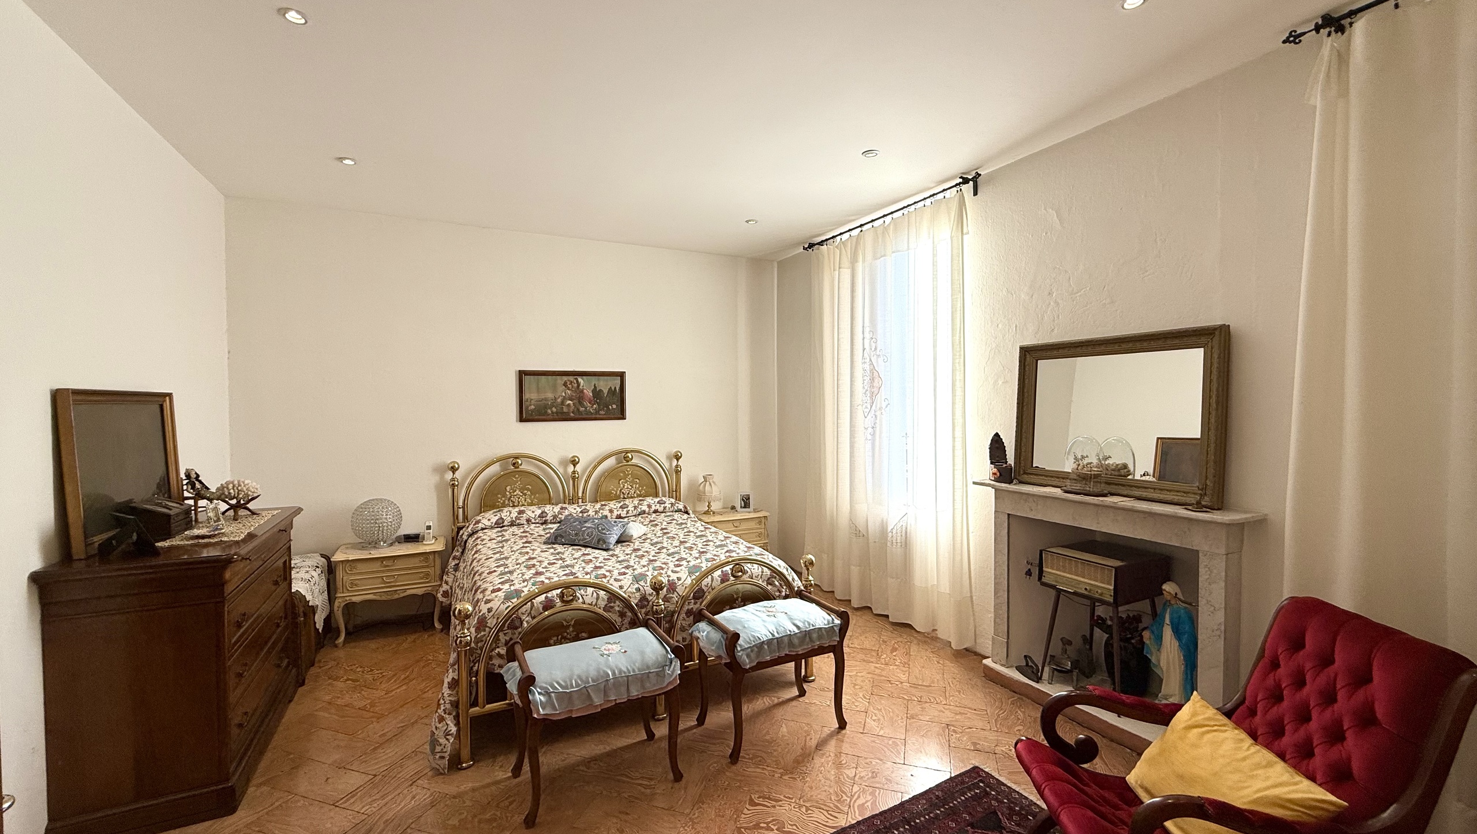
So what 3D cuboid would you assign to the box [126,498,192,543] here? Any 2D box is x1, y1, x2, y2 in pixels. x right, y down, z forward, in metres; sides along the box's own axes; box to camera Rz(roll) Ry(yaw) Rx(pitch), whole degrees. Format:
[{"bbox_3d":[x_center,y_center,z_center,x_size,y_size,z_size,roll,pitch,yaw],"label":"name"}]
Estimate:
[{"bbox_3d":[-2.444,0.424,2.542,0.140,0.137,0.250,-1,2,-26],"label":"box"}]

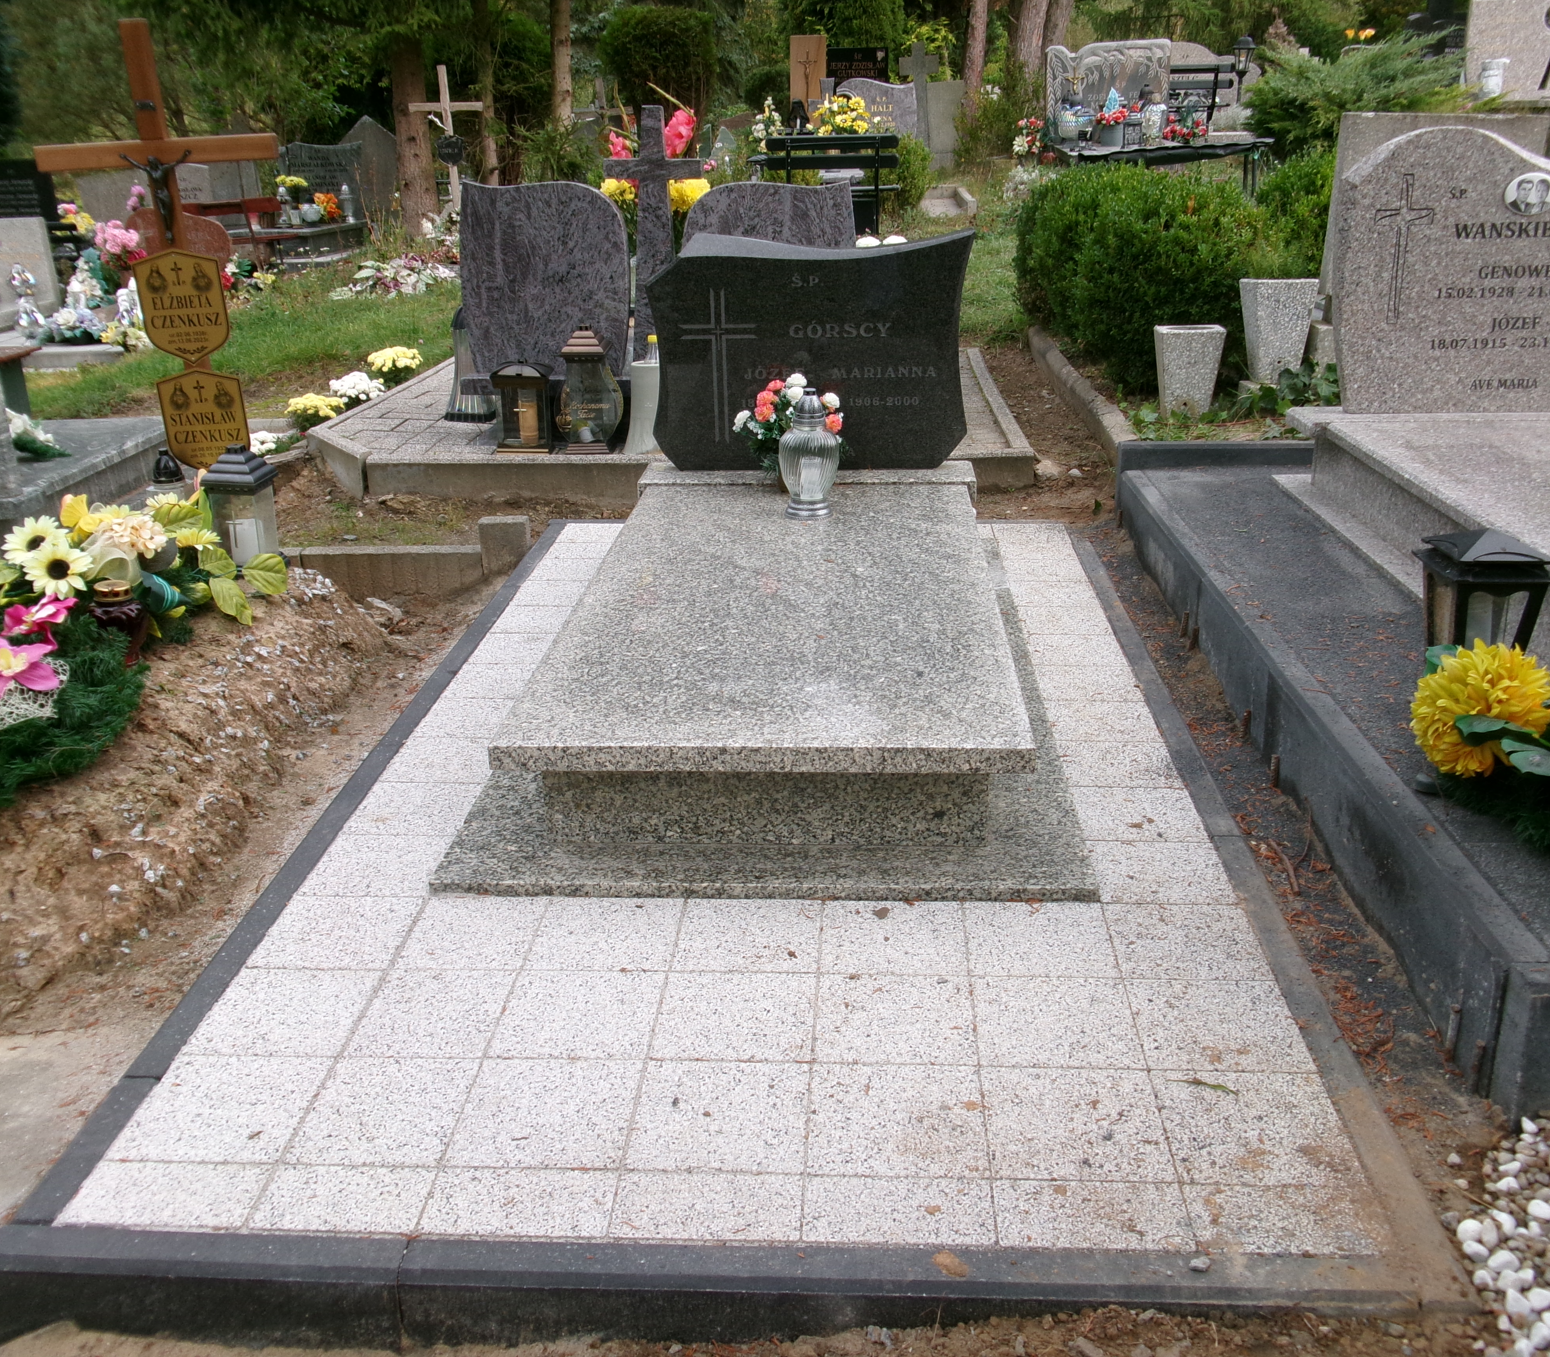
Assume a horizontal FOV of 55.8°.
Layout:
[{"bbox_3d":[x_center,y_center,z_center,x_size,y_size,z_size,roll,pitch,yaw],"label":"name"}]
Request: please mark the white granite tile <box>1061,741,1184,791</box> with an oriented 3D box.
[{"bbox_3d":[0.755,0.202,3.232,0.243,0.030,0.246,0,21,4],"label":"white granite tile"}]

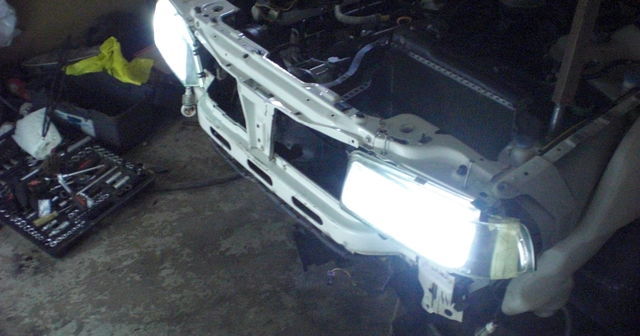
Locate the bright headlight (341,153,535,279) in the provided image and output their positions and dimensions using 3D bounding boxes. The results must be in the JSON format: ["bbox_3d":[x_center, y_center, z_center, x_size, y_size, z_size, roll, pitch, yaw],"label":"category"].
[{"bbox_3d":[0.276,0.089,1.607,0.460,0.155,0.170,26,43,28],"label":"bright headlight"}]

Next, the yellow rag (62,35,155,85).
[{"bbox_3d":[-0.866,-0.438,2.891,0.330,0.130,0.180,8,37,7],"label":"yellow rag"}]

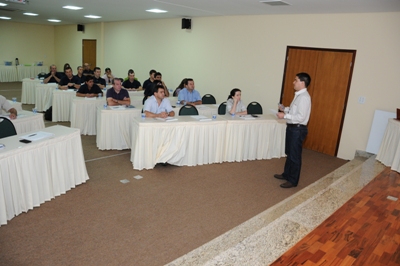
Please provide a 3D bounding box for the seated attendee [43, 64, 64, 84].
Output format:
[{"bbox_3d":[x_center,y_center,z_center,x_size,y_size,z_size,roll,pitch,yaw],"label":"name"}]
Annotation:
[{"bbox_3d":[-4.613,-1.492,9.491,0.600,1.281,0.780,-3,16,-24],"label":"seated attendee"}]

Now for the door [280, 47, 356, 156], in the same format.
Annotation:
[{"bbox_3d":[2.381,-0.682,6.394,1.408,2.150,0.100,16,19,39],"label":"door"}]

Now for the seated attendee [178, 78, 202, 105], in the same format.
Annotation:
[{"bbox_3d":[-0.206,-0.536,6.707,0.560,1.290,0.750,-4,17,-23],"label":"seated attendee"}]

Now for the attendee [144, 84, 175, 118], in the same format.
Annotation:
[{"bbox_3d":[-0.792,-0.241,5.667,0.600,1.289,0.800,-3,16,-22],"label":"attendee"}]

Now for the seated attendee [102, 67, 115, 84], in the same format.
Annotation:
[{"bbox_3d":[-3.026,-1.506,9.950,0.550,1.265,0.750,-2,16,-20],"label":"seated attendee"}]

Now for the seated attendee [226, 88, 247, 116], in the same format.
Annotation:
[{"bbox_3d":[0.672,-0.240,5.917,0.500,1.250,0.720,-7,19,-32],"label":"seated attendee"}]

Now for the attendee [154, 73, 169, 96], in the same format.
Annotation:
[{"bbox_3d":[-1.163,-0.962,8.185,0.600,1.343,0.800,-1,16,-18],"label":"attendee"}]

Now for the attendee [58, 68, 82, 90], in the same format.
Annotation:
[{"bbox_3d":[-3.446,-1.061,7.905,0.570,1.280,0.750,-2,17,-18],"label":"attendee"}]

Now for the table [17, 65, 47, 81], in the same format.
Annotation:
[{"bbox_3d":[-7.740,-2.693,13.769,1.350,0.750,0.550,-12,22,-43],"label":"table"}]

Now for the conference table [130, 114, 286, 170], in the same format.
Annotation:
[{"bbox_3d":[0.342,0.101,5.547,2.950,0.770,0.550,-2,17,-18],"label":"conference table"}]

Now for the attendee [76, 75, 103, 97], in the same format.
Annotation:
[{"bbox_3d":[-2.517,-0.699,6.933,0.600,1.220,0.780,-4,17,-23],"label":"attendee"}]

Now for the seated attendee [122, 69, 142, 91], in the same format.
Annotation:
[{"bbox_3d":[-2.047,-1.233,9.055,0.600,1.316,0.780,-2,16,-20],"label":"seated attendee"}]

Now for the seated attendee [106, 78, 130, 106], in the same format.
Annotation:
[{"bbox_3d":[-1.705,-0.469,6.179,0.560,1.280,0.750,-3,17,-21],"label":"seated attendee"}]

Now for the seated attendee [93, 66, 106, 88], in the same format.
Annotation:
[{"bbox_3d":[-2.814,-1.140,8.314,0.550,1.280,0.750,-3,17,-21],"label":"seated attendee"}]

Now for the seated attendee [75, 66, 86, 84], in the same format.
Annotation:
[{"bbox_3d":[-3.821,-1.488,9.675,0.550,1.276,0.750,-3,16,-22],"label":"seated attendee"}]

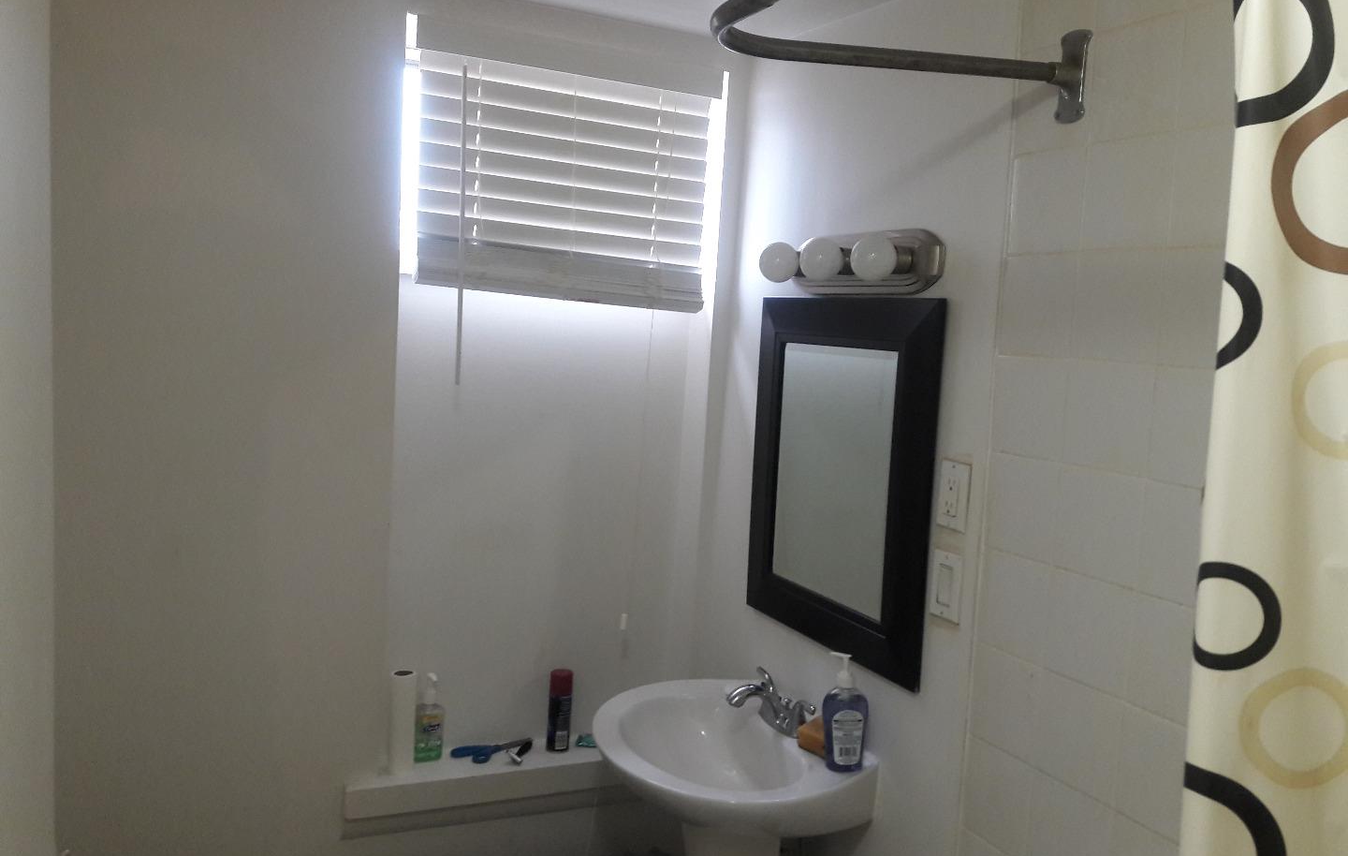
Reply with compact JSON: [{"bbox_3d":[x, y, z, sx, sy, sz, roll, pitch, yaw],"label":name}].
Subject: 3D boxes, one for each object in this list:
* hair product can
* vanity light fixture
[{"bbox_3d":[-0.258,0.647,2.517,0.054,0.184,0.054,3,5,0],"label":"hair product can"},{"bbox_3d":[0.293,-0.315,2.051,0.140,0.115,0.490,1,6,-25],"label":"vanity light fixture"}]

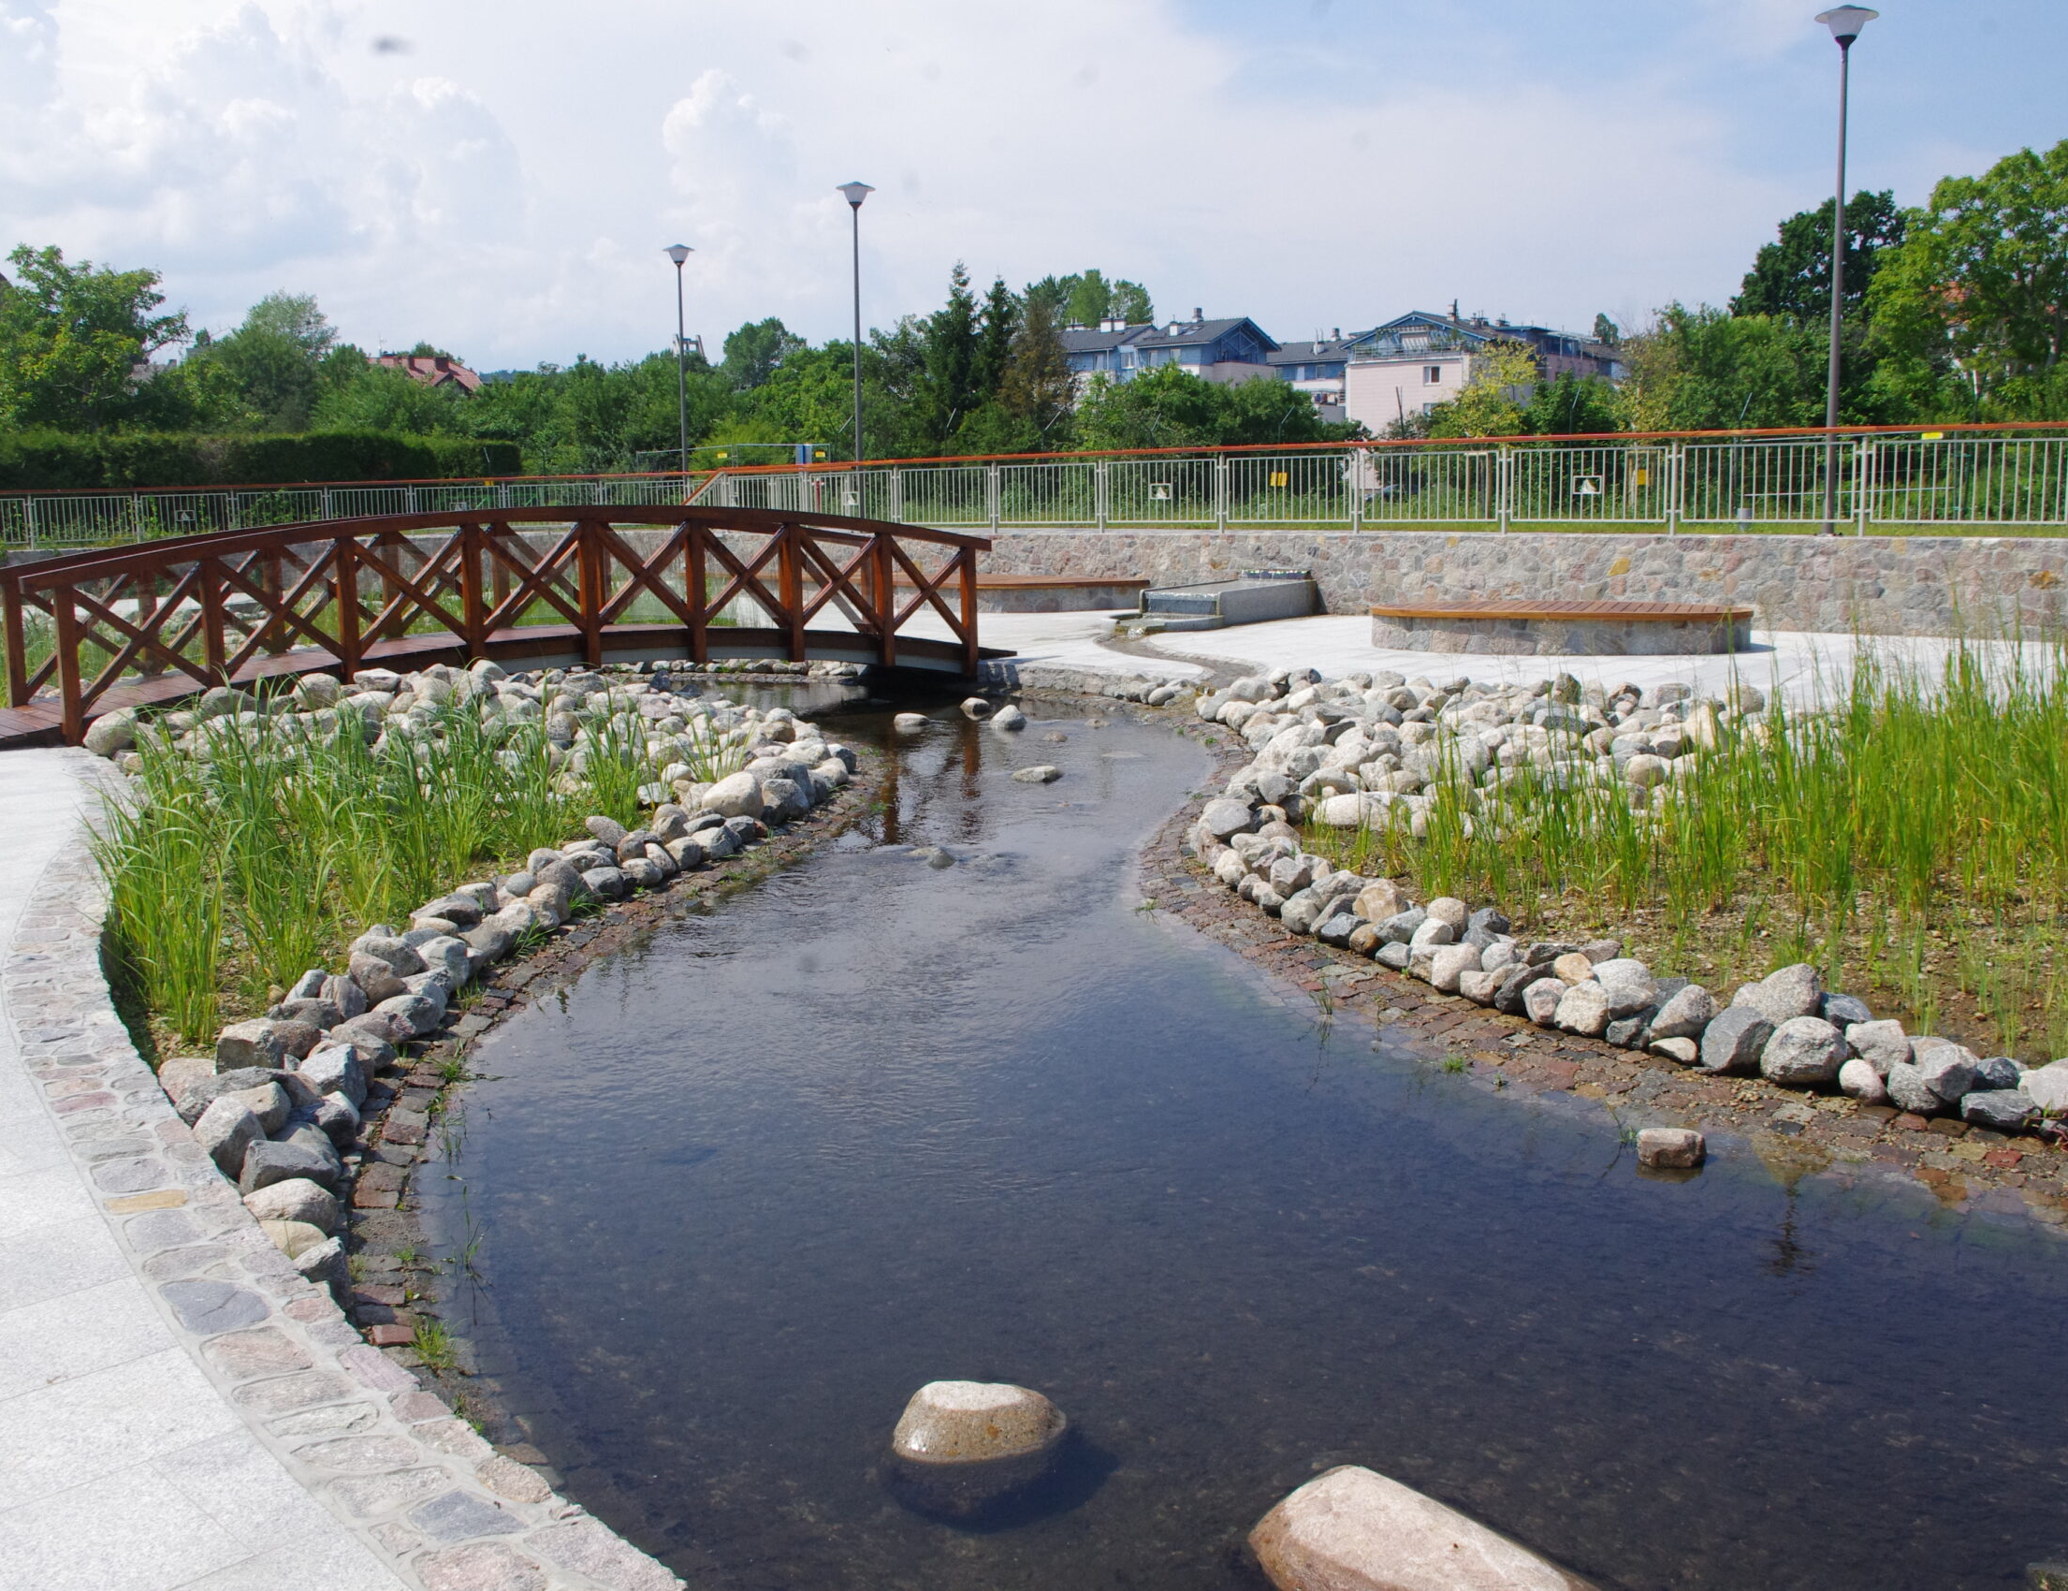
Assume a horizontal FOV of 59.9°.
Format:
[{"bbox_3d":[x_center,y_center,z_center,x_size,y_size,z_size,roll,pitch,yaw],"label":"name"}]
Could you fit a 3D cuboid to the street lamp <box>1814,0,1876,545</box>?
[{"bbox_3d":[8.729,-5.605,19.361,0.630,5.540,0.630,3,10,23],"label":"street lamp"}]

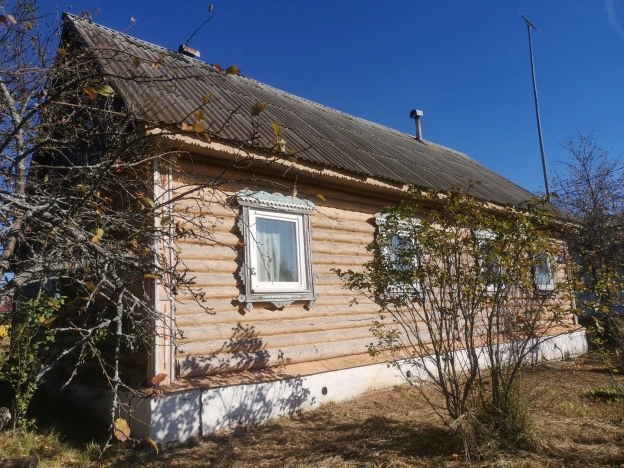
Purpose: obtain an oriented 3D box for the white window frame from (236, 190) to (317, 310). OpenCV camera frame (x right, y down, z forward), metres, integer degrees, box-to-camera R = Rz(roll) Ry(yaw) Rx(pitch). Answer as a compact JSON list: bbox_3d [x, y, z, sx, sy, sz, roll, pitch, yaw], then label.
[{"bbox_3d":[-0.498,0.255,7.143,1.500,1.750,0.140,6,-14,-40],"label":"white window frame"}]

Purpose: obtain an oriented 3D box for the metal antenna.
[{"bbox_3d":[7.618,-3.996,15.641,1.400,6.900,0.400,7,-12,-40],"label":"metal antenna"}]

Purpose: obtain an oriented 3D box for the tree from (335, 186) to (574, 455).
[{"bbox_3d":[1.619,0.898,5.295,2.450,2.550,2.150,-6,-11,16],"label":"tree"}]

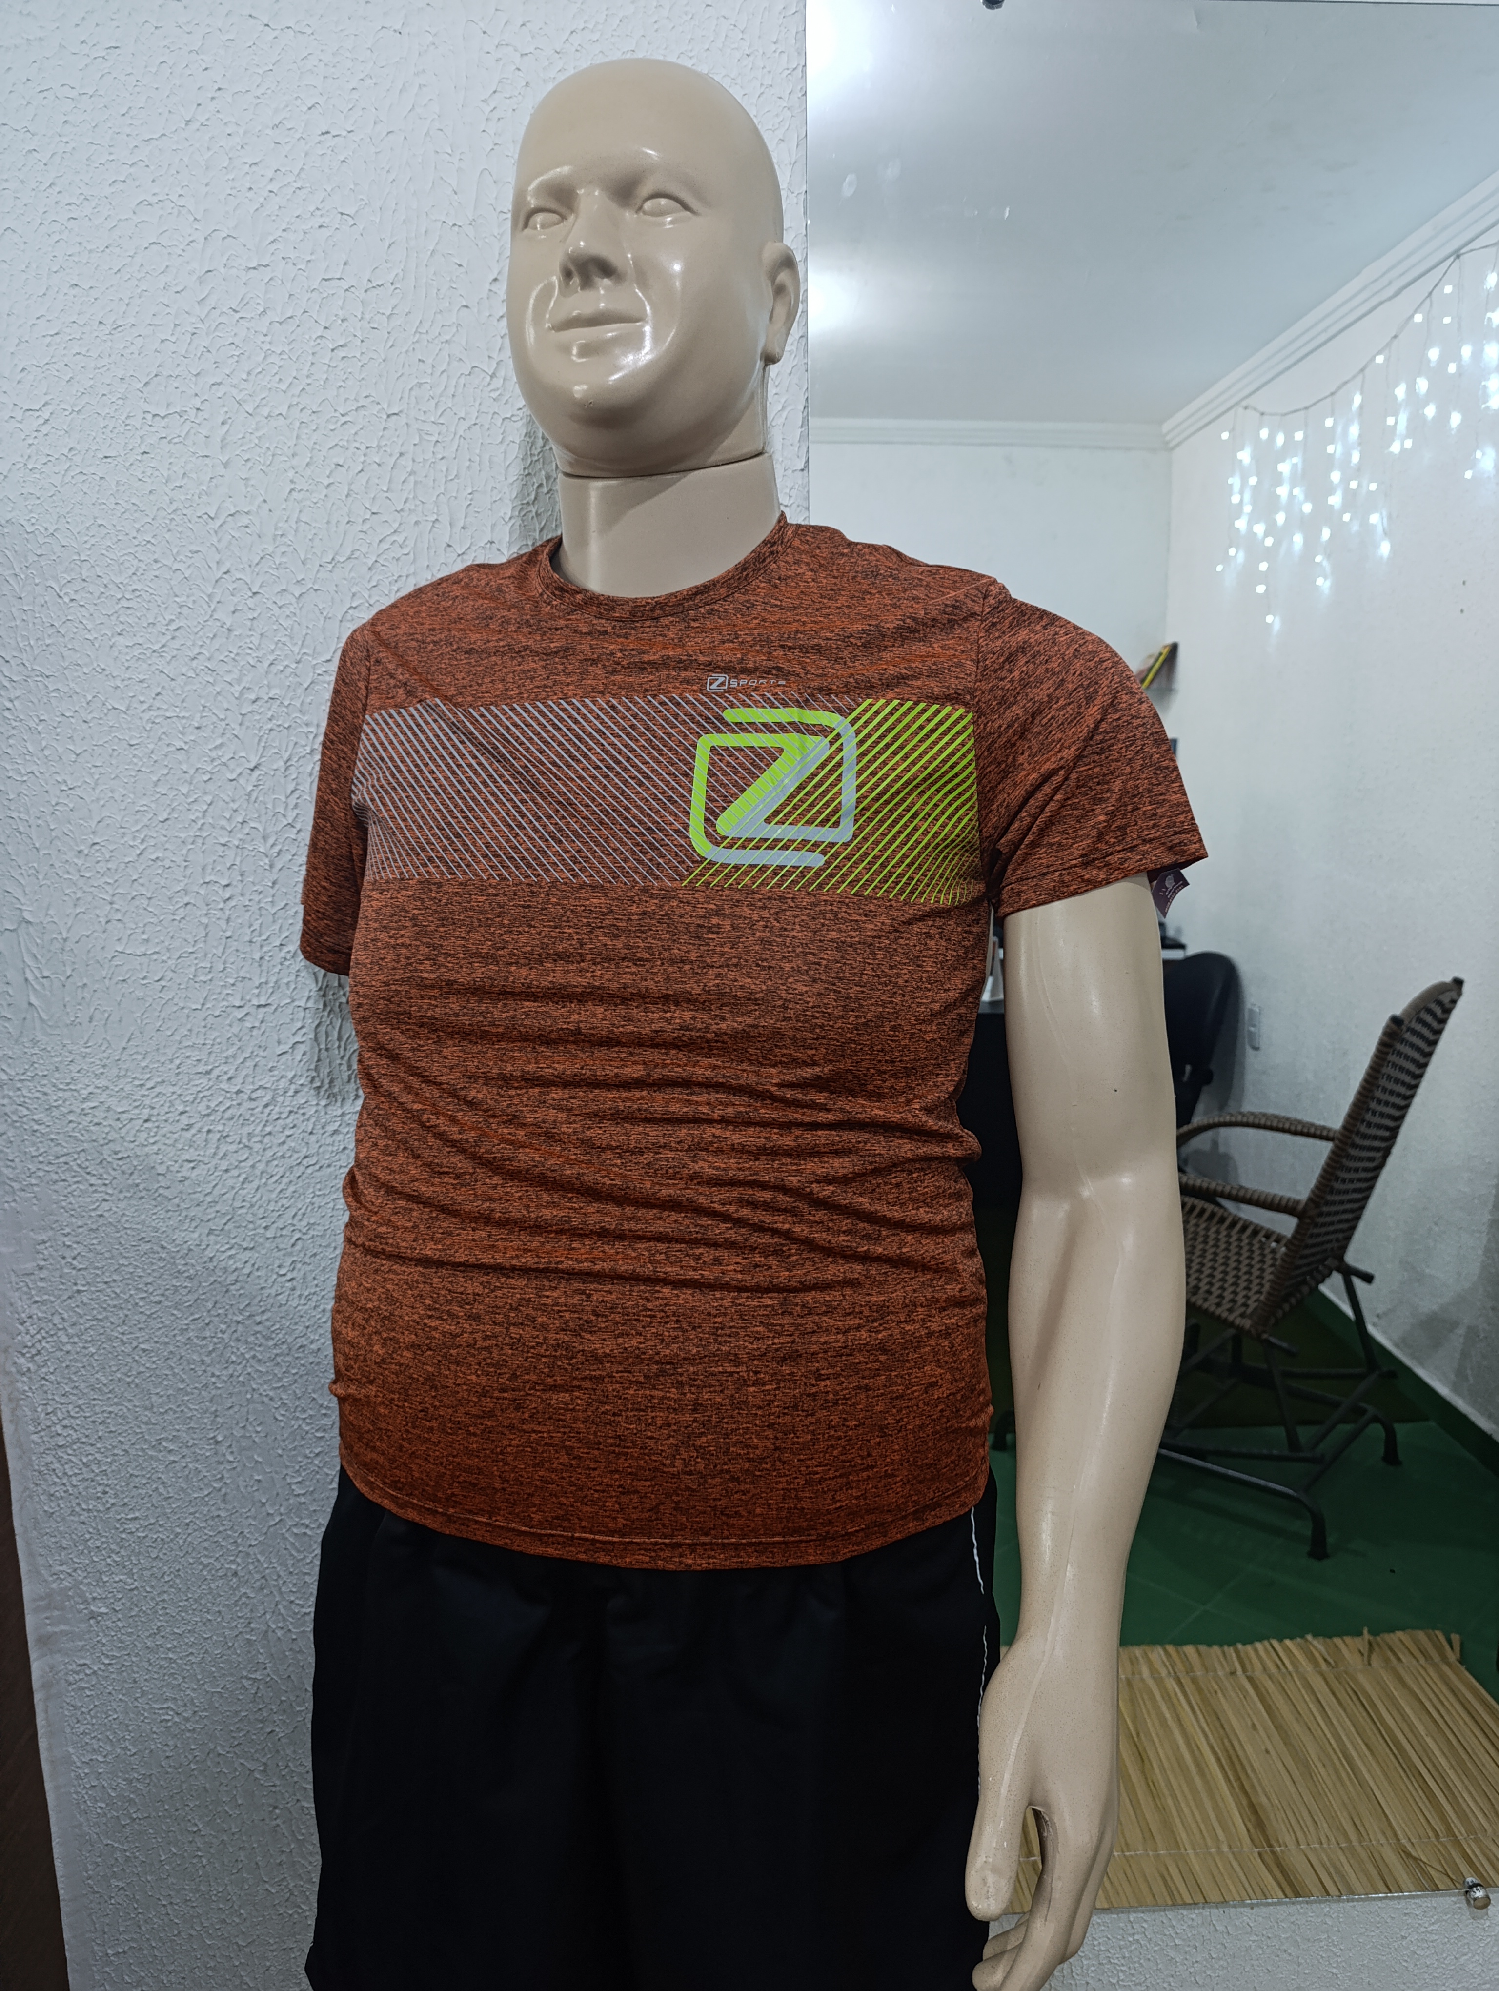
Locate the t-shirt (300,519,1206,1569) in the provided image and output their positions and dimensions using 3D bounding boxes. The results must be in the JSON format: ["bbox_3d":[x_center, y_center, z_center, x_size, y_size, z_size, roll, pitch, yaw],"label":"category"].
[{"bbox_3d":[-0.036,0.003,0.875,0.620,0.630,0.300,2,10,19],"label":"t-shirt"}]

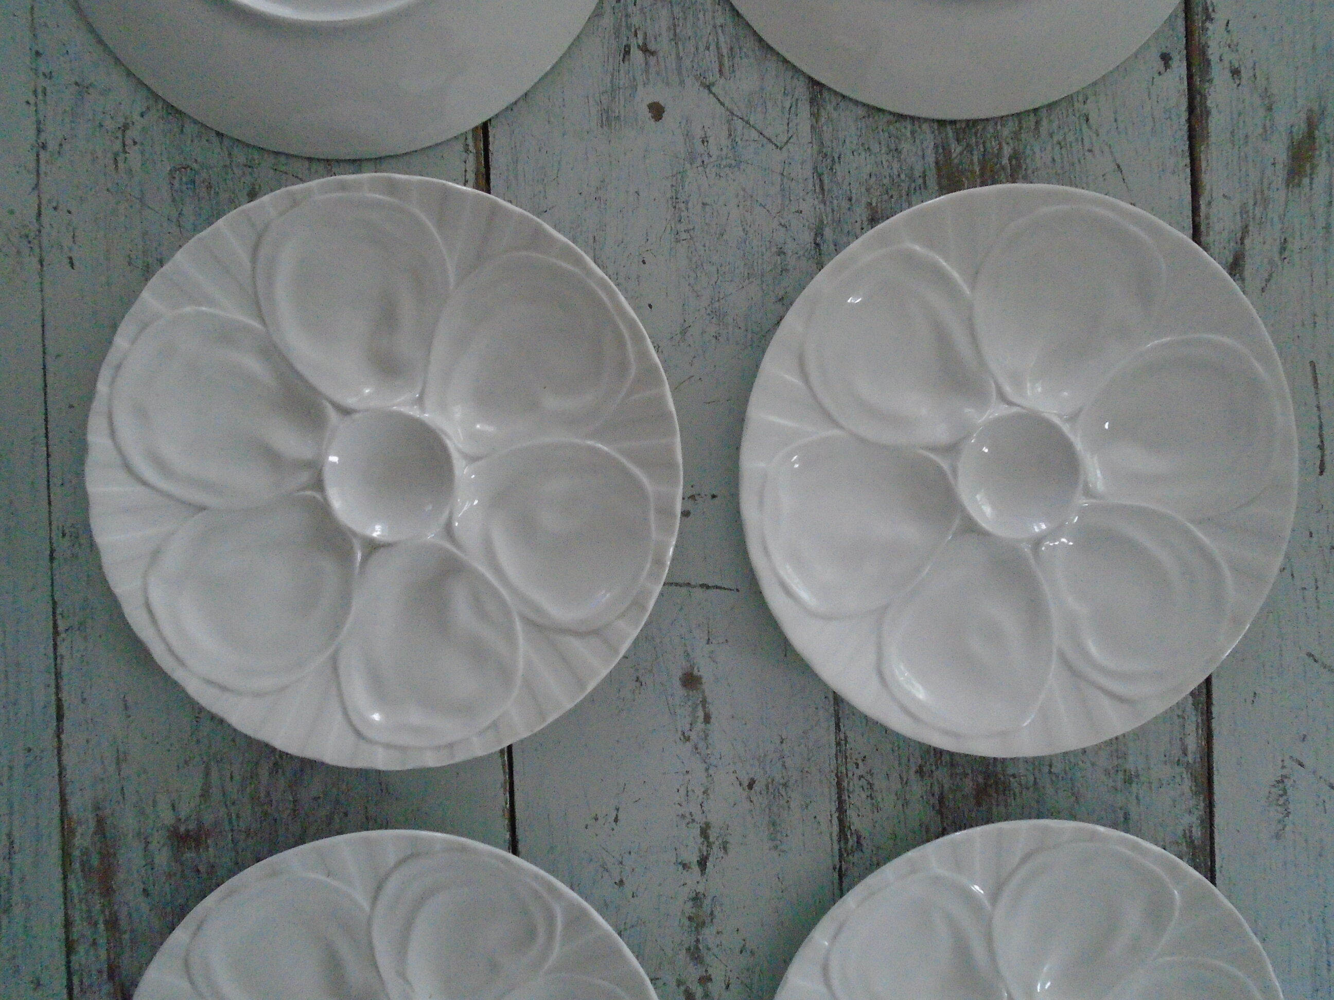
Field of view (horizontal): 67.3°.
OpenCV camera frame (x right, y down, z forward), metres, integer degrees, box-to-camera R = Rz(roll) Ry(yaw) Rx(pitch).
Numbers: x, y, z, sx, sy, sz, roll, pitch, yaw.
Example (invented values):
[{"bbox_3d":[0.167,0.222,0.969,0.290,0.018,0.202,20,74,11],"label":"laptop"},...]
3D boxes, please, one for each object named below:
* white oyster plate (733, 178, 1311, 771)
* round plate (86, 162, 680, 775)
[{"bbox_3d":[0.152,-0.011,0.441,0.245,0.026,0.245,0,94,-3],"label":"white oyster plate"},{"bbox_3d":[-0.116,-0.010,0.426,0.245,0.026,0.245,0,94,-3],"label":"round plate"}]

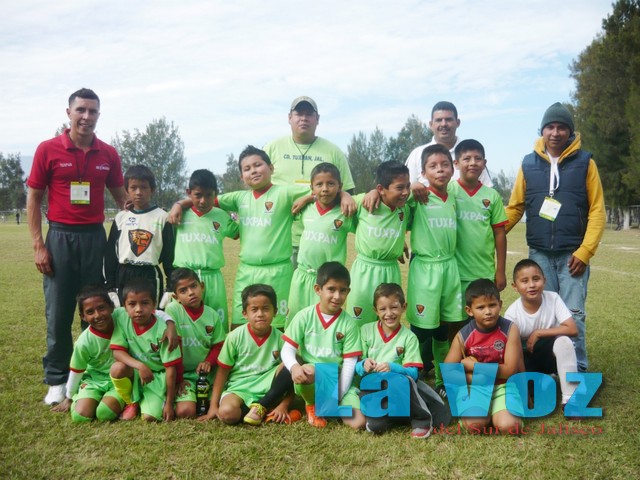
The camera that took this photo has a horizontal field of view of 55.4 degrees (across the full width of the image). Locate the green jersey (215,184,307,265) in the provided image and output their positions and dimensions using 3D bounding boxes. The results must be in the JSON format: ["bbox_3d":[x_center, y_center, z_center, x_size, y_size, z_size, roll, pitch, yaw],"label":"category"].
[{"bbox_3d":[-0.323,-0.083,3.490,0.530,0.460,0.280,0,2,10],"label":"green jersey"}]

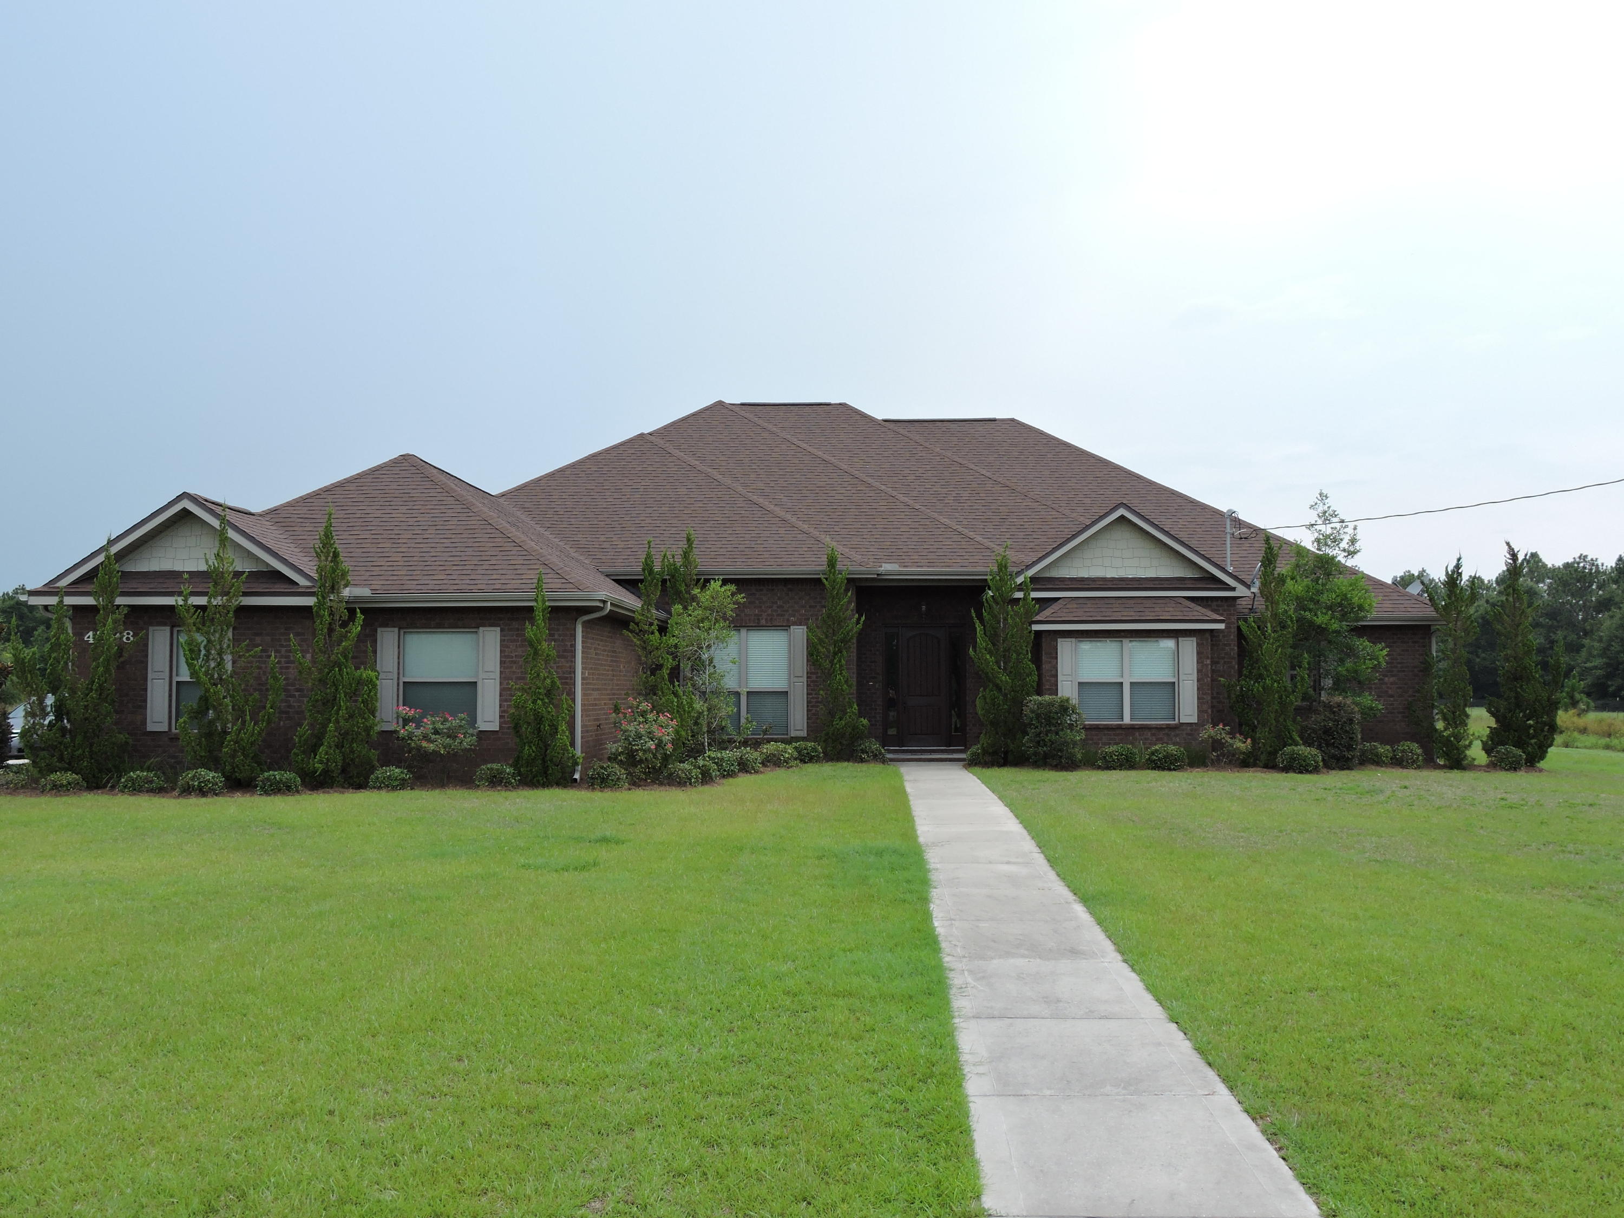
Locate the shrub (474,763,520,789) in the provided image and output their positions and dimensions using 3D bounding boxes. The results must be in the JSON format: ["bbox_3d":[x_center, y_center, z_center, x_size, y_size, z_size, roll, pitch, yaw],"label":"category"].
[{"bbox_3d":[-4.501,2.391,22.100,0.652,0.388,0.619,0,-3,2],"label":"shrub"}]

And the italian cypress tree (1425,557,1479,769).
[{"bbox_3d":[11.712,0.986,28.300,0.997,3.850,0.947,0,-3,2],"label":"italian cypress tree"}]

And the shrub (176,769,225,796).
[{"bbox_3d":[-8.445,2.394,21.400,0.666,0.394,0.633,0,-3,2],"label":"shrub"}]

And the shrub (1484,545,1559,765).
[{"bbox_3d":[13.252,0.841,28.900,1.374,4.121,1.305,0,-3,2],"label":"shrub"}]

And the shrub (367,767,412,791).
[{"bbox_3d":[-5.977,2.405,21.900,0.628,0.348,0.597,0,-3,2],"label":"shrub"}]

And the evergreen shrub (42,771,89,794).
[{"bbox_3d":[-10.426,2.416,21.600,0.655,0.325,0.622,0,-3,2],"label":"evergreen shrub"}]

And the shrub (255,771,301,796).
[{"bbox_3d":[-7.418,2.423,21.500,0.652,0.359,0.619,0,-3,2],"label":"shrub"}]

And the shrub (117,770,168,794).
[{"bbox_3d":[-9.338,2.407,21.600,0.708,0.343,0.673,0,-3,2],"label":"shrub"}]

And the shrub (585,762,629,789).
[{"bbox_3d":[-2.925,2.373,22.100,0.616,0.425,0.585,0,-3,2],"label":"shrub"}]

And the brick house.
[{"bbox_3d":[0.570,-0.910,33.400,23.700,8.200,21.400,0,-3,2],"label":"brick house"}]

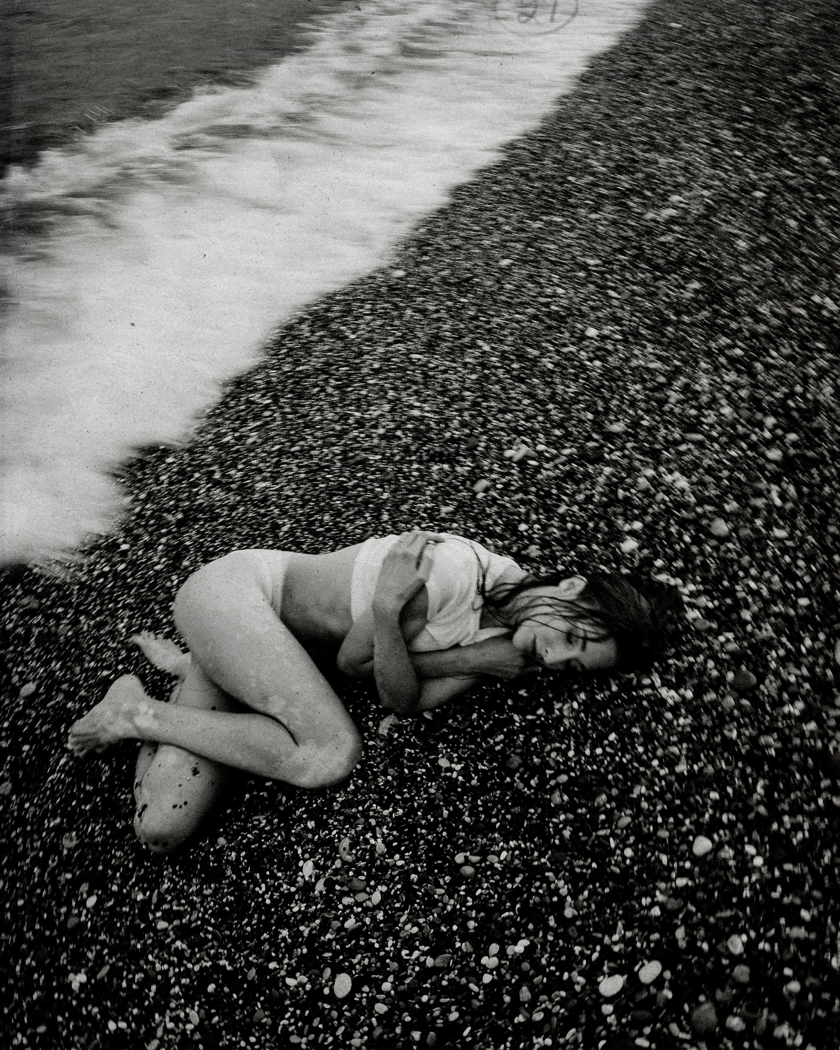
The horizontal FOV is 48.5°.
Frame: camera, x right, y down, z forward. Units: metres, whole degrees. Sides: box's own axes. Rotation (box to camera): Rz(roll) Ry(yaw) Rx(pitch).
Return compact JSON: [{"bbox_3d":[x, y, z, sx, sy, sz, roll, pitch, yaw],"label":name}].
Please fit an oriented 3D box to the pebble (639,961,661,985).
[{"bbox_3d":[0.361,0.703,1.466,0.043,0.018,0.025,-28,52,-25],"label":"pebble"}]

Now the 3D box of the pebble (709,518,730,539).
[{"bbox_3d":[0.686,0.007,2.134,0.044,0.027,0.054,13,48,13],"label":"pebble"}]

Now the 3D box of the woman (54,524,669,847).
[{"bbox_3d":[-0.045,0.259,1.665,1.170,0.345,0.520,0,46,0],"label":"woman"}]

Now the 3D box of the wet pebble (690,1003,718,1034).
[{"bbox_3d":[0.432,0.750,1.418,0.036,0.022,0.043,31,53,26],"label":"wet pebble"}]

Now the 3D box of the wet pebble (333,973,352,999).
[{"bbox_3d":[-0.121,0.718,1.452,0.027,0.017,0.036,7,46,7],"label":"wet pebble"}]

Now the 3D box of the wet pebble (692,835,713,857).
[{"bbox_3d":[0.488,0.554,1.610,0.037,0.018,0.030,-33,54,-28],"label":"wet pebble"}]

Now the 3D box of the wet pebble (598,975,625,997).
[{"bbox_3d":[0.297,0.717,1.452,0.043,0.018,0.026,-16,48,-15],"label":"wet pebble"}]

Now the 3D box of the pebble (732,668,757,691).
[{"bbox_3d":[0.642,0.306,1.845,0.043,0.026,0.051,33,54,28],"label":"pebble"}]

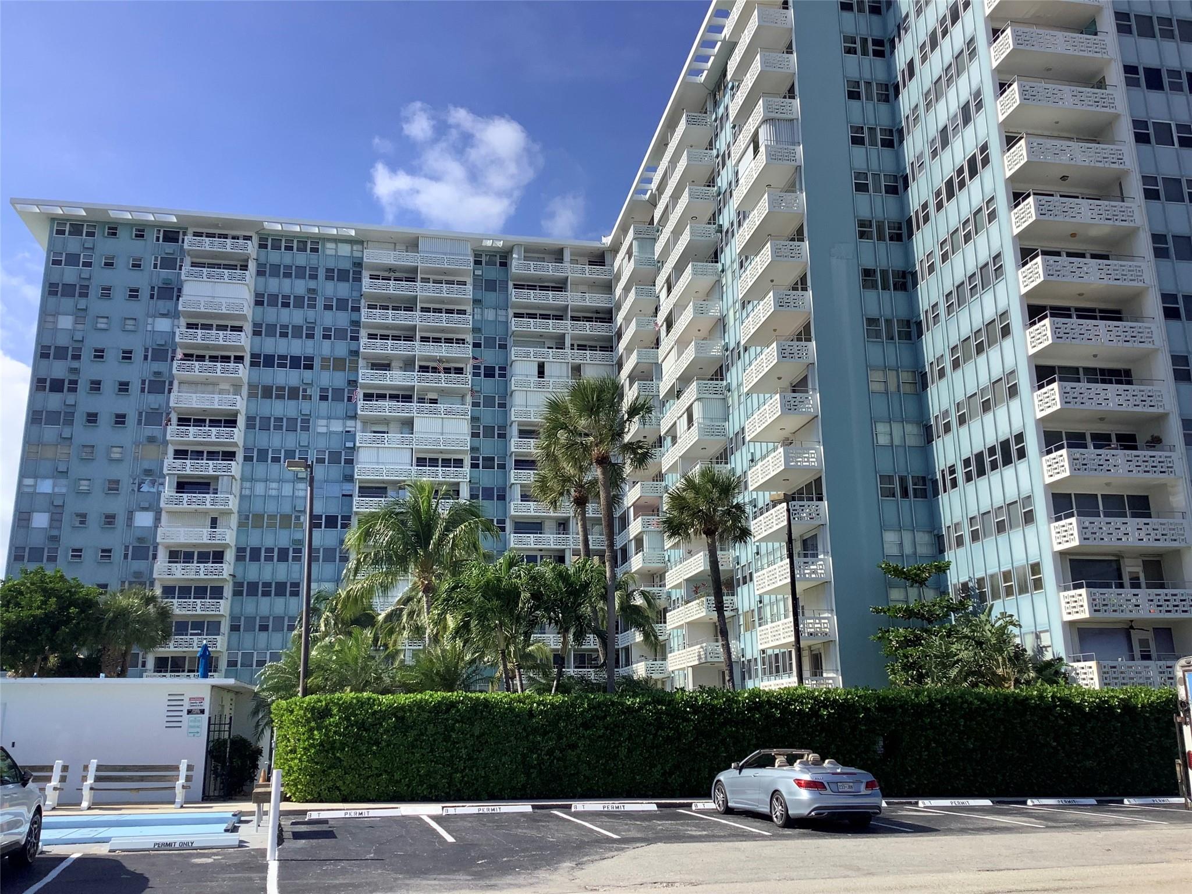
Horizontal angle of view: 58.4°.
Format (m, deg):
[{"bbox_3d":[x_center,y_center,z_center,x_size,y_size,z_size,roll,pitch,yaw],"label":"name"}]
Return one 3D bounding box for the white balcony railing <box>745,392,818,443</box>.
[{"bbox_3d":[9.275,-1.375,53.425,1.845,1.064,5.146,2,-15,-10],"label":"white balcony railing"}]

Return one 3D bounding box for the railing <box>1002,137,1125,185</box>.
[{"bbox_3d":[20.083,-12.108,45.518,4.758,1.057,1.572,2,-15,-10],"label":"railing"}]

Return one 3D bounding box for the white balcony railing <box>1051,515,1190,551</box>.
[{"bbox_3d":[20.168,3.407,41.038,4.713,1.069,1.573,2,-15,-10],"label":"white balcony railing"}]

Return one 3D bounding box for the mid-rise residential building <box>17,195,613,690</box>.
[{"bbox_3d":[-23.421,4.085,91.748,48.776,43.458,17.000,2,-15,-10],"label":"mid-rise residential building"}]

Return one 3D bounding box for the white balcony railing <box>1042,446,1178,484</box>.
[{"bbox_3d":[20.129,0.837,41.725,4.713,1.069,1.573,2,-15,-10],"label":"white balcony railing"}]

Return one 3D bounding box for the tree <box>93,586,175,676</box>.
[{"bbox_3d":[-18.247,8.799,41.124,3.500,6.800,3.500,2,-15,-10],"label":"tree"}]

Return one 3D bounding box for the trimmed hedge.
[{"bbox_3d":[4.028,7.276,26.161,22.778,2.540,1.300,2,-15,-10],"label":"trimmed hedge"}]

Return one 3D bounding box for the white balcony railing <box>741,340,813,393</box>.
[{"bbox_3d":[9.315,-3.987,54.487,1.943,1.057,5.084,2,-15,-10],"label":"white balcony railing"}]

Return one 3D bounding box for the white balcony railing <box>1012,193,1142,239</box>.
[{"bbox_3d":[19.973,-9.441,44.473,4.713,1.069,1.573,2,-15,-10],"label":"white balcony railing"}]

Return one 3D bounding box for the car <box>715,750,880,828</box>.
[{"bbox_3d":[3.846,6.688,21.143,1.850,1.390,4.700,3,-16,-16],"label":"car"}]

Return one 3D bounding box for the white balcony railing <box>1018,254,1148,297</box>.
[{"bbox_3d":[20.012,-6.871,43.786,4.713,1.069,1.573,2,-15,-10],"label":"white balcony railing"}]

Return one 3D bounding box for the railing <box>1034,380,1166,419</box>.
[{"bbox_3d":[20.256,-1.752,42.755,4.758,1.057,1.572,2,-15,-10],"label":"railing"}]

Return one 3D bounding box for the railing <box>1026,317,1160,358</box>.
[{"bbox_3d":[20.051,-4.302,43.099,4.713,1.069,1.573,2,-15,-10],"label":"railing"}]

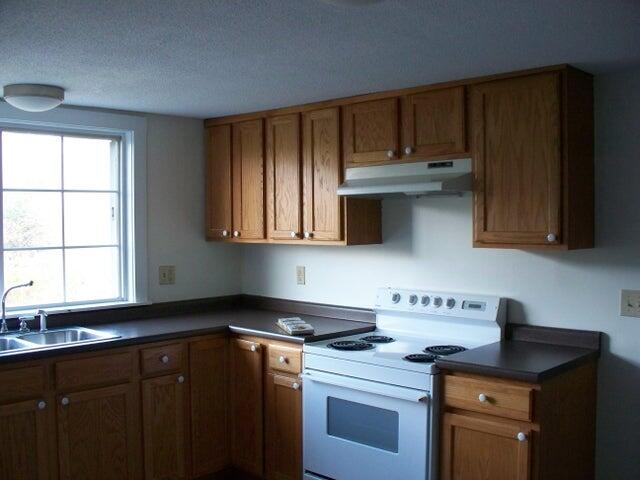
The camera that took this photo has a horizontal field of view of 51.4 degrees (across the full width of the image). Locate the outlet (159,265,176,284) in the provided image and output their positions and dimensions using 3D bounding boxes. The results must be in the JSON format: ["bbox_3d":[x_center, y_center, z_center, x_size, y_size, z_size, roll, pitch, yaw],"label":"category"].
[{"bbox_3d":[-0.953,0.222,4.177,0.008,0.117,0.118,1,2,42],"label":"outlet"}]

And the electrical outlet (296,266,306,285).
[{"bbox_3d":[-0.122,0.226,4.239,0.072,0.117,0.008,1,2,42],"label":"electrical outlet"}]

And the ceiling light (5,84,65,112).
[{"bbox_3d":[-1.404,-0.686,3.279,0.277,0.106,0.277,0,1,0],"label":"ceiling light"}]

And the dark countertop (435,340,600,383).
[{"bbox_3d":[0.875,0.519,2.912,0.459,0.036,0.635,1,2,42],"label":"dark countertop"}]

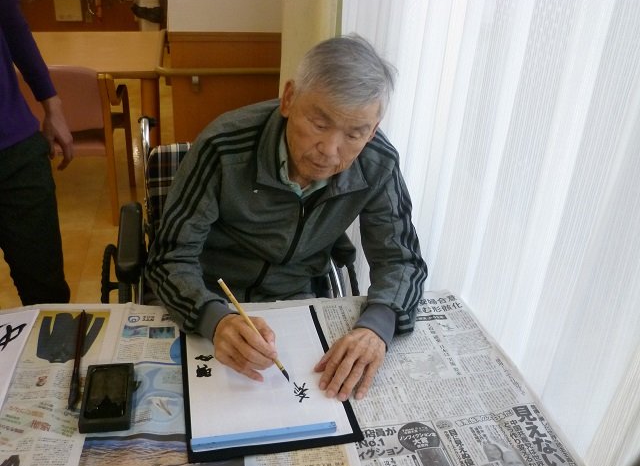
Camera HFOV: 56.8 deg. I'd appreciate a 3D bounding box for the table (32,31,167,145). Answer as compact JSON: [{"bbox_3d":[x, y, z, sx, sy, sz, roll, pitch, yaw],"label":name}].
[{"bbox_3d":[-1.614,-0.703,3.365,1.400,0.700,1.100,-3,28,-15],"label":"table"}]

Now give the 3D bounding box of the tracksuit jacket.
[{"bbox_3d":[-0.074,-0.010,1.315,0.580,0.550,0.500,0,28,-9],"label":"tracksuit jacket"}]

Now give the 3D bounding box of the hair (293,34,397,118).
[{"bbox_3d":[0.044,-0.284,1.100,0.170,0.170,0.200,18,29,-12],"label":"hair"}]

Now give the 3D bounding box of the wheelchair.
[{"bbox_3d":[-0.200,0.254,1.538,0.620,0.880,1.000,-2,28,-12],"label":"wheelchair"}]

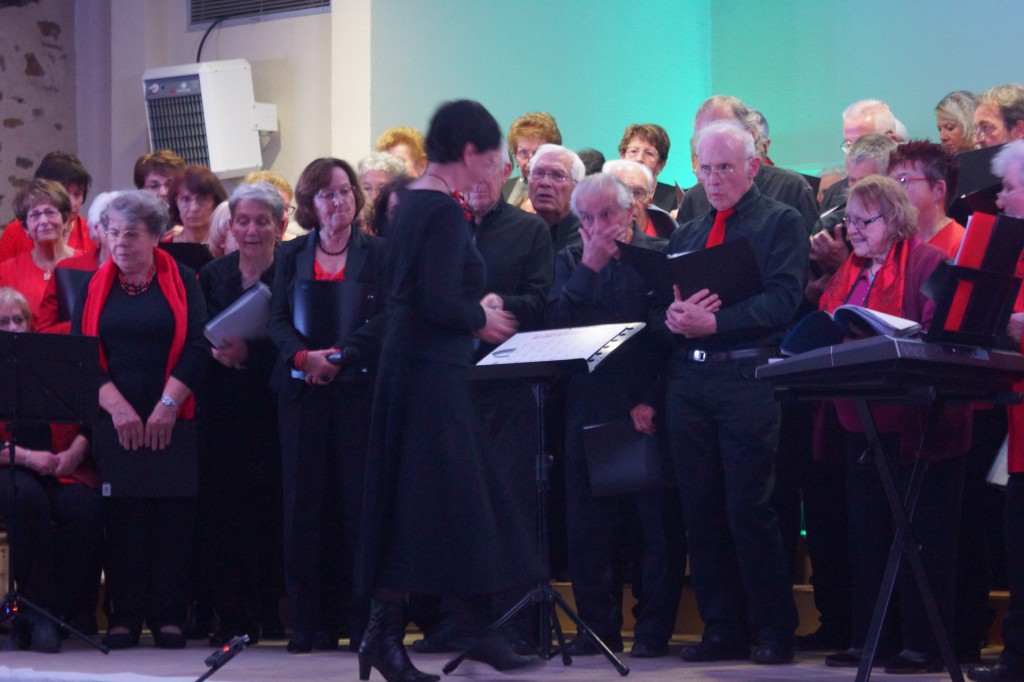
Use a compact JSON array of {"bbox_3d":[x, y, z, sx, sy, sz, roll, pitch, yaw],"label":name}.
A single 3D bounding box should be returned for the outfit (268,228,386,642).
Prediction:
[{"bbox_3d":[-0.623,0.316,7.256,0.460,1.404,0.330,0,-3,-7],"label":"outfit"}]

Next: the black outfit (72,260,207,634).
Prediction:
[{"bbox_3d":[-1.258,0.360,7.200,0.460,1.270,0.320,0,-4,-2],"label":"black outfit"}]

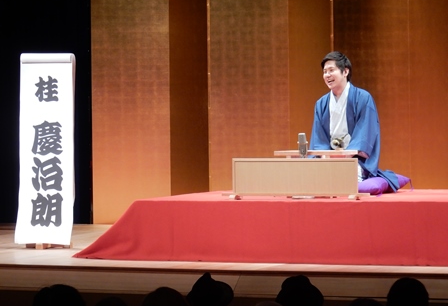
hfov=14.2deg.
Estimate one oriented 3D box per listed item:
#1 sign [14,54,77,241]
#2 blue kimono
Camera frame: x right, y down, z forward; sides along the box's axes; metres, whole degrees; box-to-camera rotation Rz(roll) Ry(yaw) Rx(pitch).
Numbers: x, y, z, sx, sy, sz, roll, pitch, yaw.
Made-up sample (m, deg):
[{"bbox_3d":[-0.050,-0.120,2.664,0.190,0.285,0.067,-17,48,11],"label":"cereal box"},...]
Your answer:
[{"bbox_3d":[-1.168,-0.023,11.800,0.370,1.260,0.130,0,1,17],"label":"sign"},{"bbox_3d":[0.837,-0.099,11.900,0.570,0.720,0.700,0,1,26],"label":"blue kimono"}]

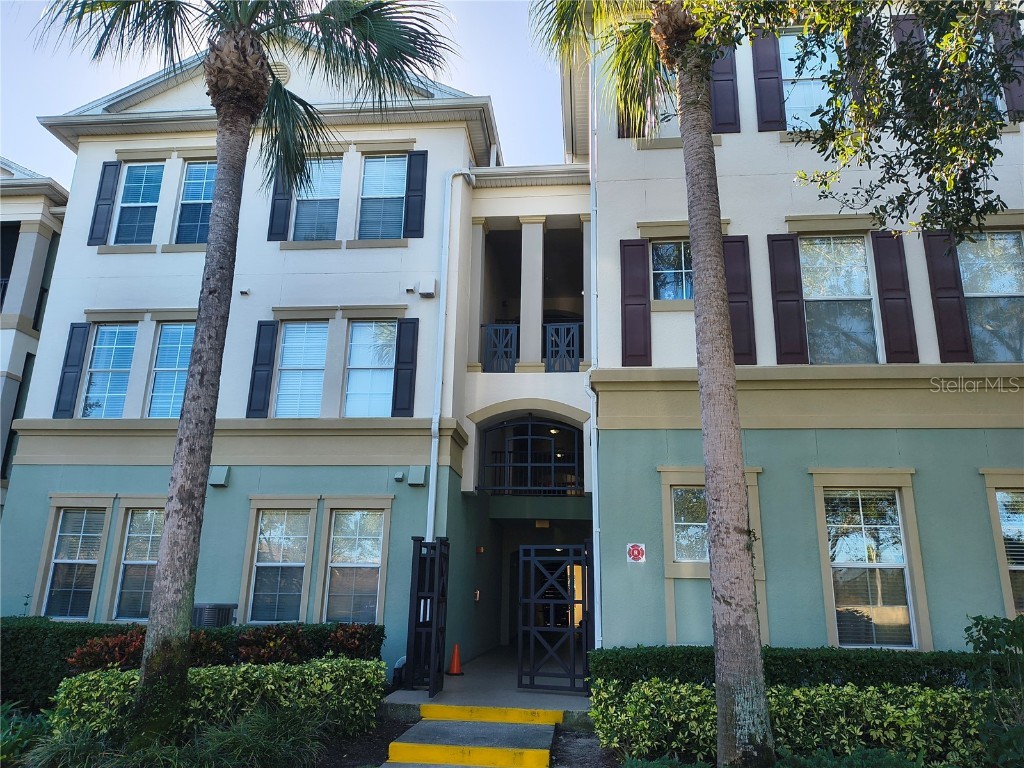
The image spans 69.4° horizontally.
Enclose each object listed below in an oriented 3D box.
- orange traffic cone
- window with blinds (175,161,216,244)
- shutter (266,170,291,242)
[{"bbox_3d":[-0.869,4.280,11.540,0.285,0.460,0.285,0,-16,5],"label":"orange traffic cone"},{"bbox_3d":[-5.738,-3.372,13.805,0.860,1.736,0.100,0,-16,5],"label":"window with blinds"},{"bbox_3d":[-4.213,-3.433,13.579,0.370,1.768,0.050,0,-16,5],"label":"shutter"}]

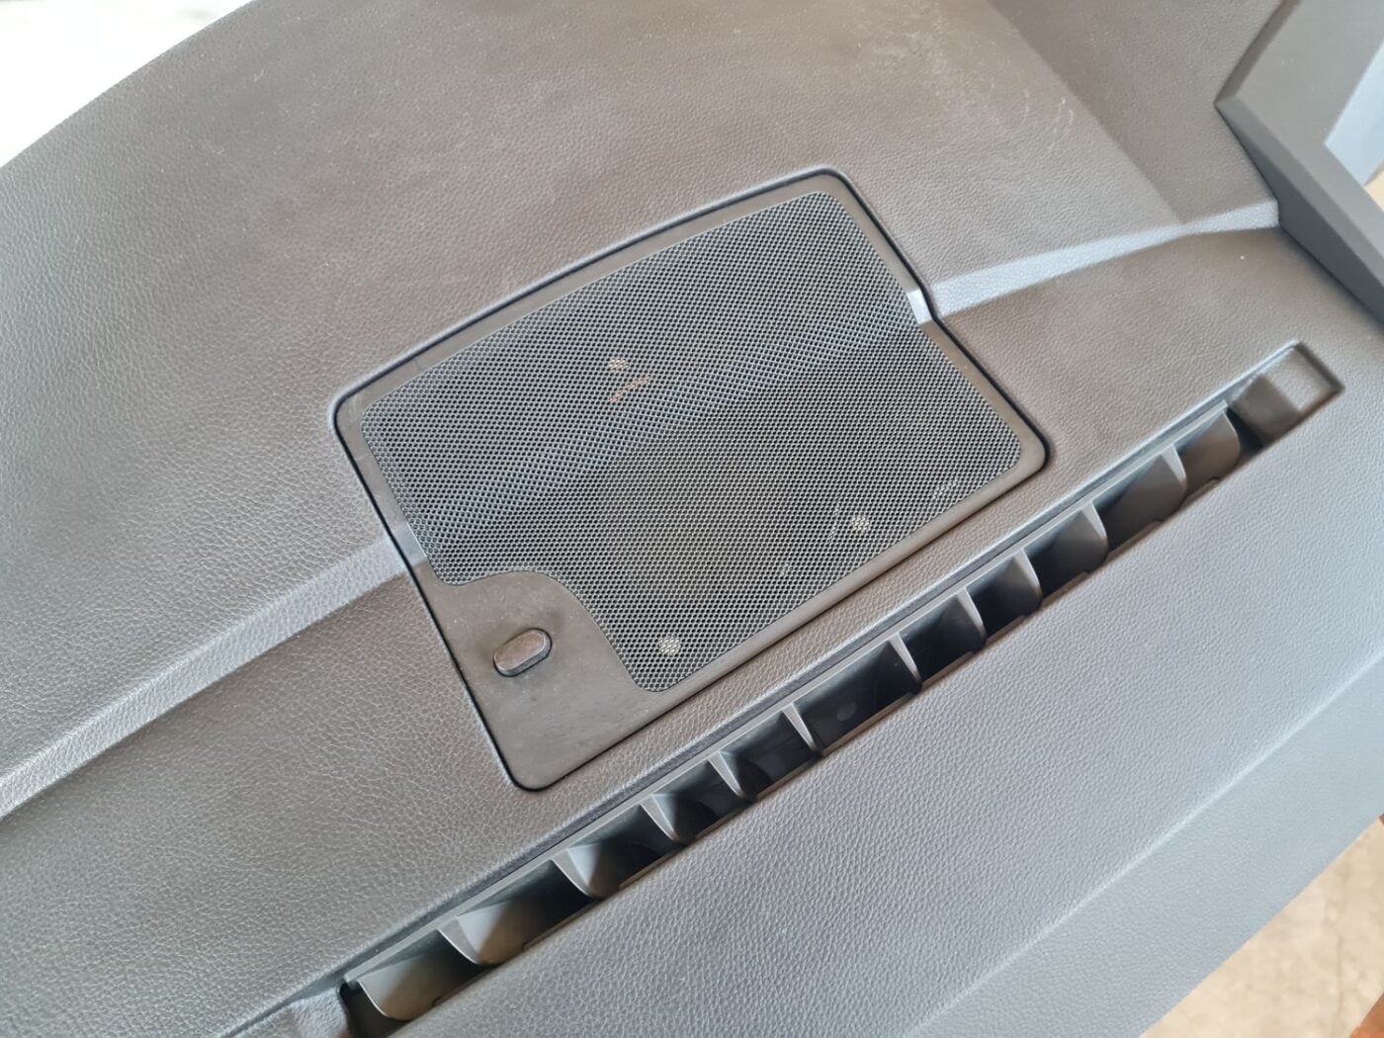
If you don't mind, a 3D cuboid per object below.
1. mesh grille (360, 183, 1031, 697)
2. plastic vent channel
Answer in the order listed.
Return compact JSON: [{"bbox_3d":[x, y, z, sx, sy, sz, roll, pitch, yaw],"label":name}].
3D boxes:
[{"bbox_3d":[0.005,-0.032,0.400,0.227,0.021,0.147,-31,81,-12],"label":"mesh grille"},{"bbox_3d":[0.077,0.054,0.402,0.450,0.022,0.028,-32,78,-12],"label":"plastic vent channel"}]

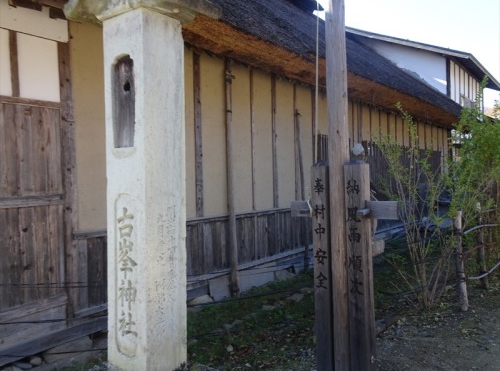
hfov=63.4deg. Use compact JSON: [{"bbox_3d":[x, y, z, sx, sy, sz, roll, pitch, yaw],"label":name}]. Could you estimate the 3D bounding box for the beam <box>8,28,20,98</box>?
[{"bbox_3d":[-2.102,-1.078,3.598,0.050,0.590,0.058,-1,1,40],"label":"beam"}]

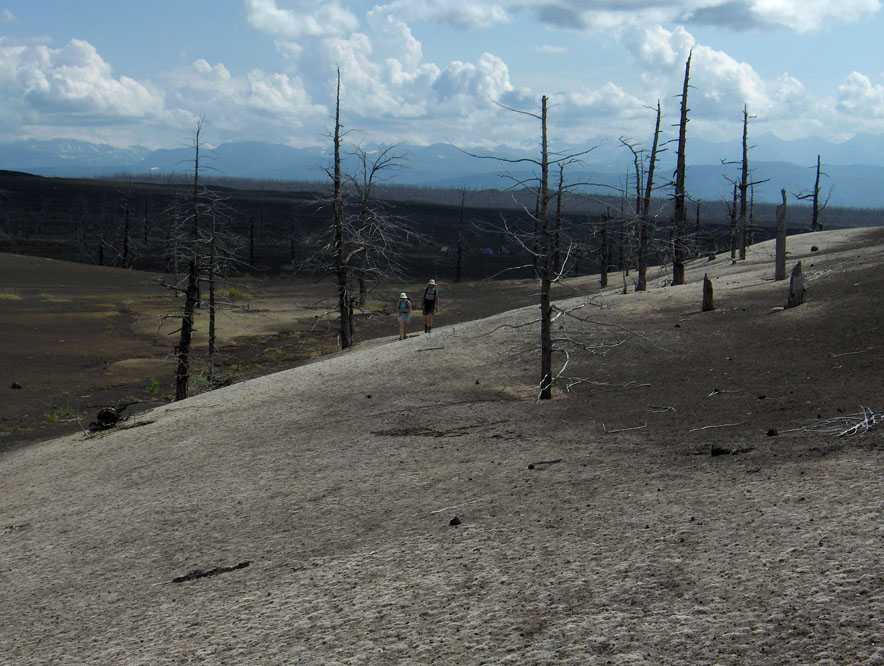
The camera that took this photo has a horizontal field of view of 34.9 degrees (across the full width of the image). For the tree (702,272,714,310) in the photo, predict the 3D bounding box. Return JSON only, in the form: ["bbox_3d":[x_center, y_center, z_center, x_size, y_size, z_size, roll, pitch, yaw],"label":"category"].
[{"bbox_3d":[5.872,-0.914,31.000,0.245,0.840,0.240,2,6,0],"label":"tree"}]

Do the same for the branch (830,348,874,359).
[{"bbox_3d":[6.711,0.331,23.000,0.733,0.060,0.090,-11,6,0],"label":"branch"}]

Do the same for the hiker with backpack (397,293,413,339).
[{"bbox_3d":[-1.319,-0.581,49.500,0.550,1.680,0.500,3,6,11],"label":"hiker with backpack"}]

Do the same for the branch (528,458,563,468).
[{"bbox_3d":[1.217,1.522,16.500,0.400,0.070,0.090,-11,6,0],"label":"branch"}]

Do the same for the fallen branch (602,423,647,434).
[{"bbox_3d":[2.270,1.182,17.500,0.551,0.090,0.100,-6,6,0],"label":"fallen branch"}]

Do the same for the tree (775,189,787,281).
[{"bbox_3d":[9.023,-2.612,37.500,0.290,2.470,0.280,2,6,0],"label":"tree"}]

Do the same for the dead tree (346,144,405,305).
[{"bbox_3d":[-3.958,-6.435,85.000,3.700,9.900,3.600,2,6,0],"label":"dead tree"}]

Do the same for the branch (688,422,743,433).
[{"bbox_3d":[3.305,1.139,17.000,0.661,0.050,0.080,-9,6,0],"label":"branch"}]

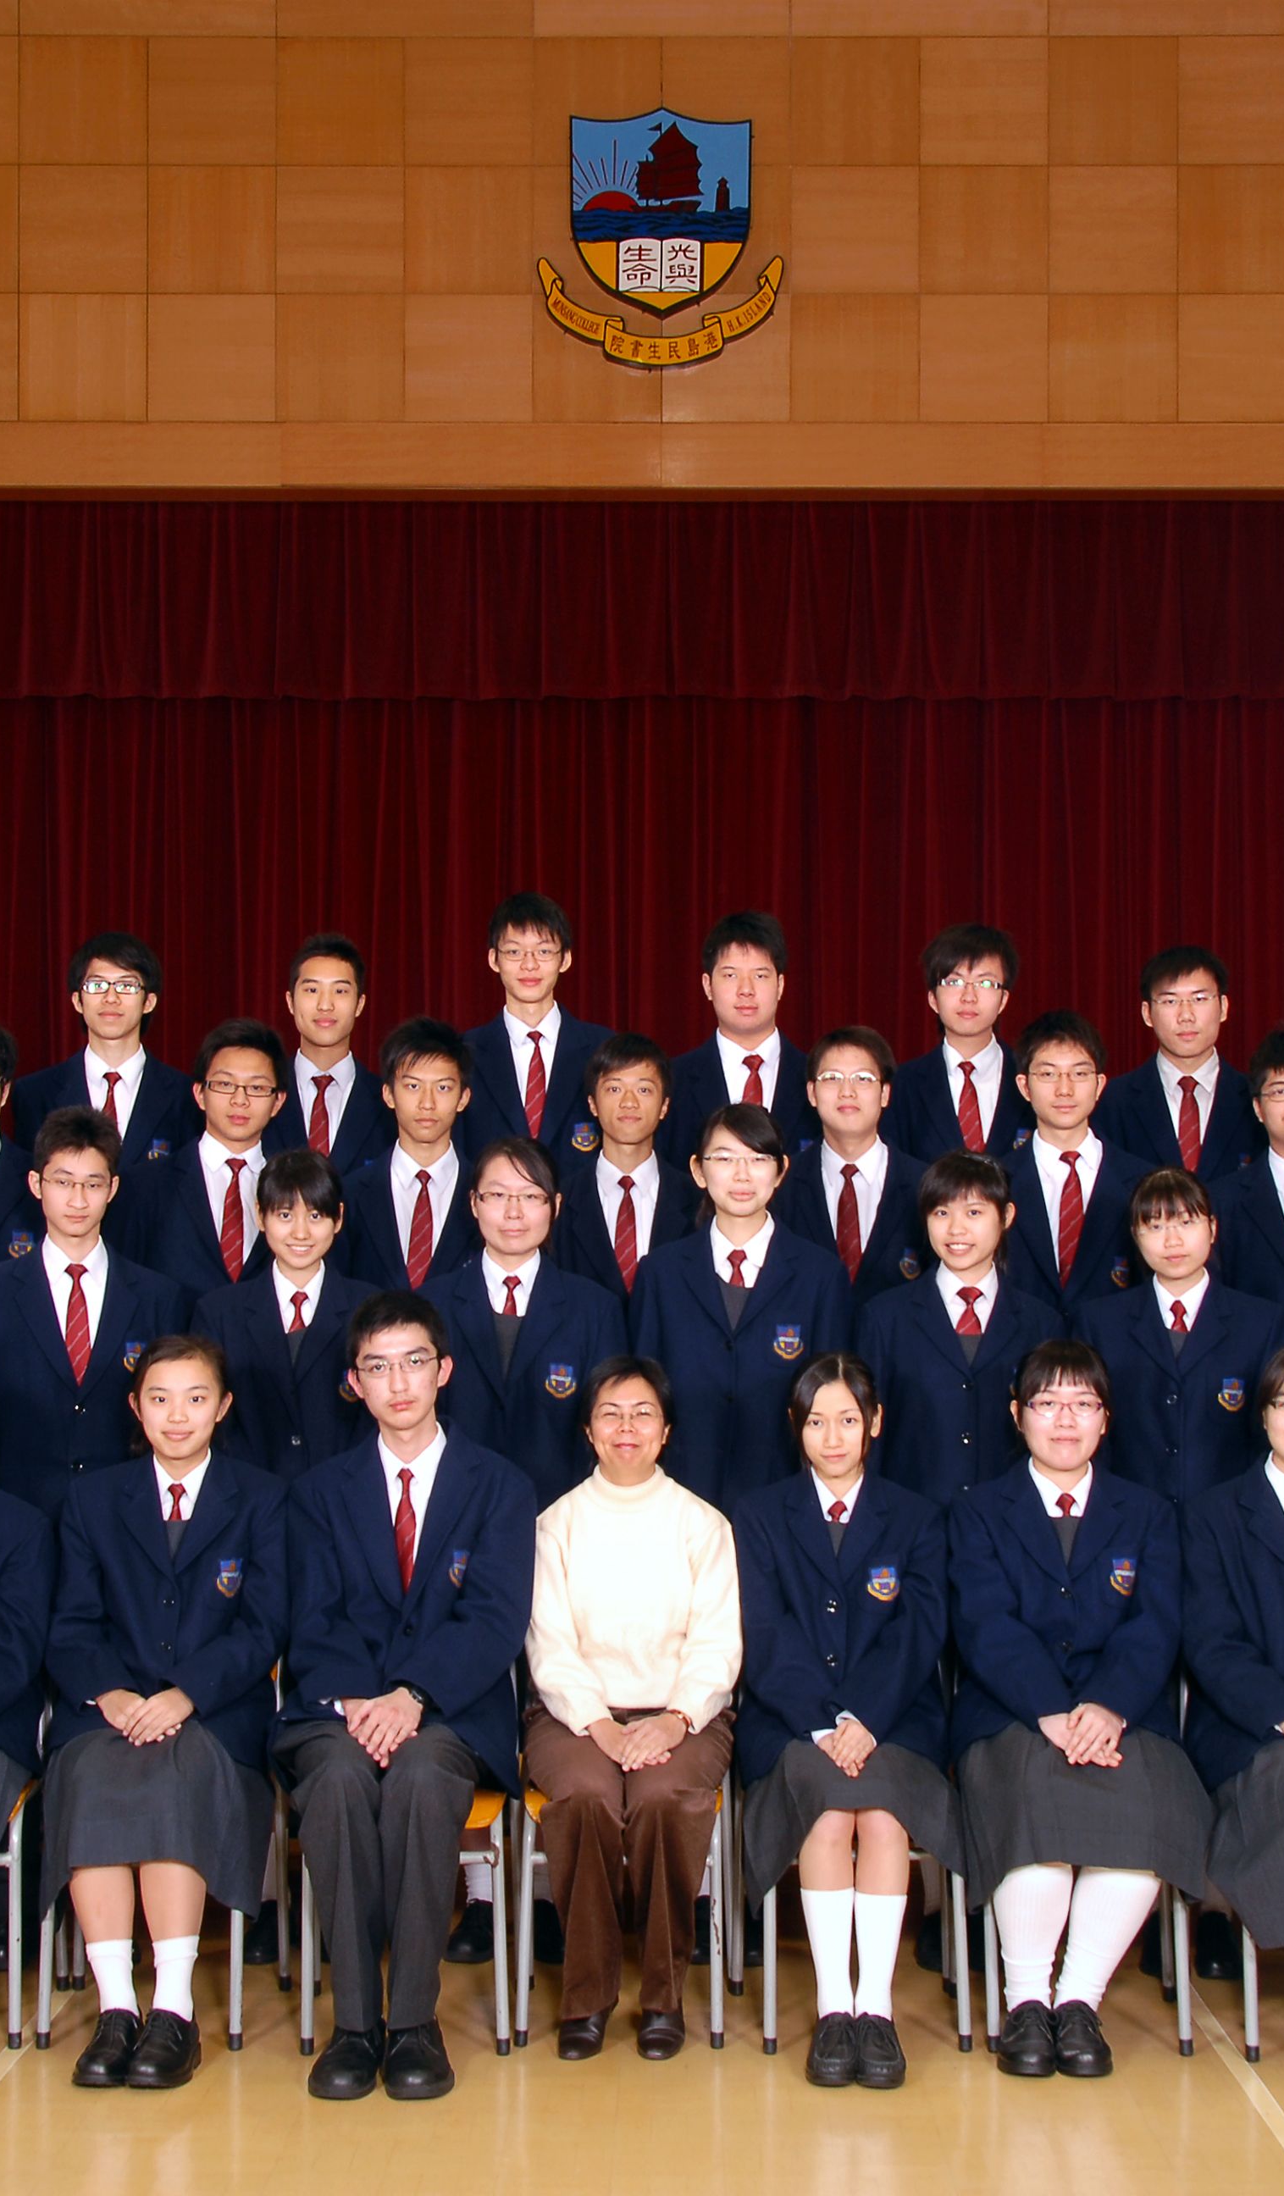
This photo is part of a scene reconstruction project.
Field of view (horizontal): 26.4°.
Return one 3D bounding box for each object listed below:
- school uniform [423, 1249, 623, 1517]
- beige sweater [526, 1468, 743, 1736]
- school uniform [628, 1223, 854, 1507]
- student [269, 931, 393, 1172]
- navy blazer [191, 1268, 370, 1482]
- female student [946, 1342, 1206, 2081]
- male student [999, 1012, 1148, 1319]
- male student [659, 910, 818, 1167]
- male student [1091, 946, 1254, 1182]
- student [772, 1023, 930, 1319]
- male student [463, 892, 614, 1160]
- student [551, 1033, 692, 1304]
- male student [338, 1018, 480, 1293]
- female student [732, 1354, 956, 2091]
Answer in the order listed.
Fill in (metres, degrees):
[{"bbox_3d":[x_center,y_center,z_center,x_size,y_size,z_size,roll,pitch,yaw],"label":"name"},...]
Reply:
[{"bbox_3d":[-0.244,0.672,5.592,0.450,0.683,0.270,0,-3,-2],"label":"school uniform"},{"bbox_3d":[-0.014,0.937,5.132,0.410,0.483,0.360,0,-3,0],"label":"beige sweater"},{"bbox_3d":[0.203,0.581,5.479,0.450,0.680,0.280,0,-3,2],"label":"school uniform"},{"bbox_3d":[-0.729,0.480,6.273,0.480,1.719,0.290,0,-3,-4],"label":"student"},{"bbox_3d":[-0.711,0.672,5.689,0.440,0.660,0.270,0,-3,-7],"label":"navy blazer"},{"bbox_3d":[0.786,1.076,5.013,0.470,1.251,0.580,0,-3,9],"label":"female student"},{"bbox_3d":[0.924,0.670,5.933,0.480,1.723,0.290,0,-3,5],"label":"male student"},{"bbox_3d":[0.257,0.466,6.434,0.500,1.823,0.310,0,-3,2],"label":"male student"},{"bbox_3d":[1.270,0.506,6.381,0.490,1.738,0.300,-1,-3,11],"label":"male student"},{"bbox_3d":[0.461,0.687,5.932,0.480,1.689,0.290,0,-3,3],"label":"student"},{"bbox_3d":[-0.241,0.434,6.207,0.470,1.806,0.300,0,-3,-1],"label":"male student"},{"bbox_3d":[-0.037,0.707,5.998,0.470,1.700,0.300,0,-3,0],"label":"student"},{"bbox_3d":[-0.466,0.678,5.933,0.480,1.706,0.290,0,-3,-3],"label":"male student"},{"bbox_3d":[0.361,1.081,4.972,0.410,1.216,0.650,0,-3,2],"label":"female student"}]

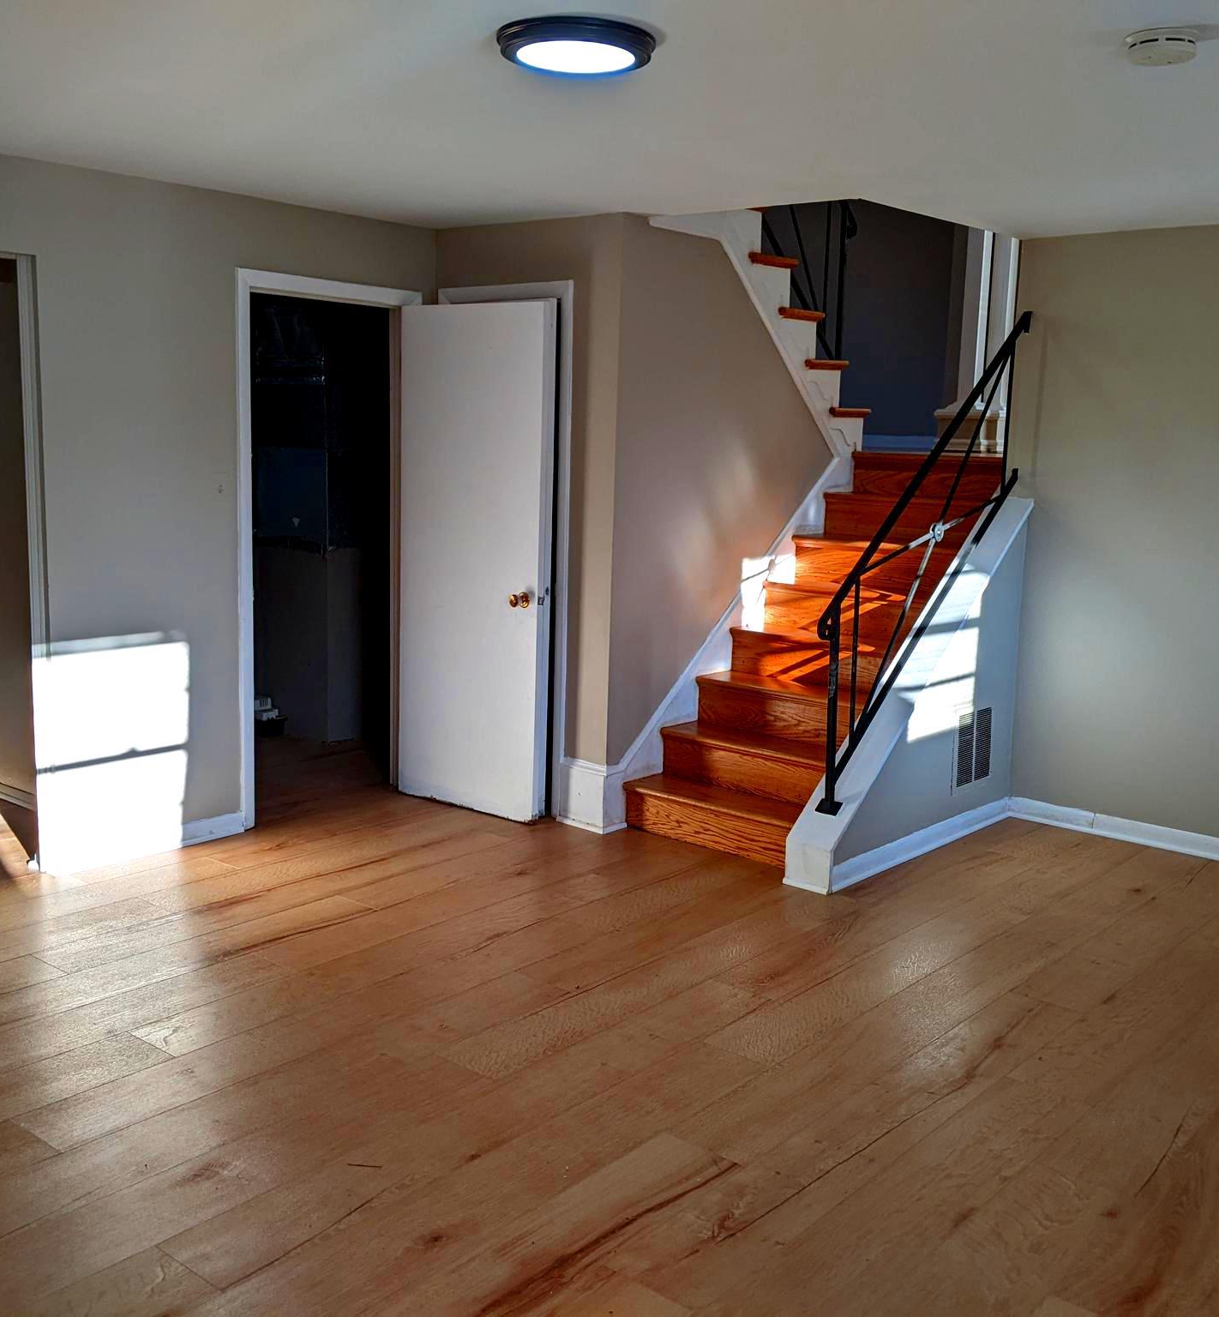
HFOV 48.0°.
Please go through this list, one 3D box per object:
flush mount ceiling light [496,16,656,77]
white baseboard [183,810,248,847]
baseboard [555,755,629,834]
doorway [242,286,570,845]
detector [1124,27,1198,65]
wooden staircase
[{"bbox_3d":[-0.070,-1.275,2.868,0.334,0.045,0.334,2,9,0],"label":"flush mount ceiling light"},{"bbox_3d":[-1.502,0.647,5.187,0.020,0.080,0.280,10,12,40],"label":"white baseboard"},{"bbox_3d":[-0.075,0.535,5.539,0.292,0.268,0.129,10,12,40],"label":"baseboard"},{"bbox_3d":[-0.837,-0.381,5.302,0.784,2.109,0.982,10,12,40],"label":"doorway"},{"bbox_3d":[1.108,-1.224,2.745,0.140,0.039,0.140,10,12,40],"label":"detector"},{"bbox_3d":[0.877,-0.089,5.673,0.839,1.510,1.623,10,12,40],"label":"wooden staircase"}]

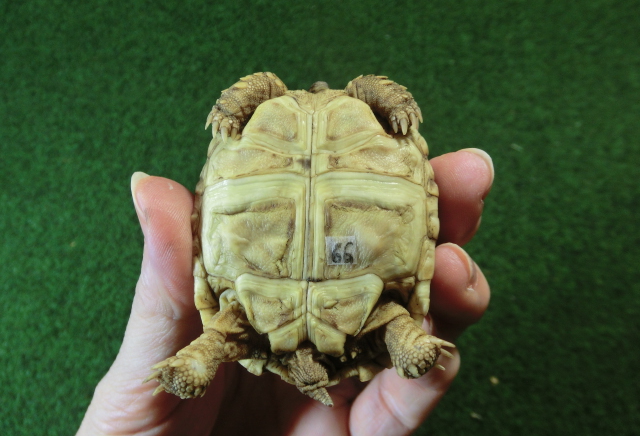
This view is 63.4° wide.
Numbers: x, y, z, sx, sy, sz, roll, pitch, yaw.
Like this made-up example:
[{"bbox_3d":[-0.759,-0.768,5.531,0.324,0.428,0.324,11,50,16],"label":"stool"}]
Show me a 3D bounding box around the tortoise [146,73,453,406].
[{"bbox_3d":[-0.005,0.005,0.136,0.073,0.039,0.083,2,90,0],"label":"tortoise"}]

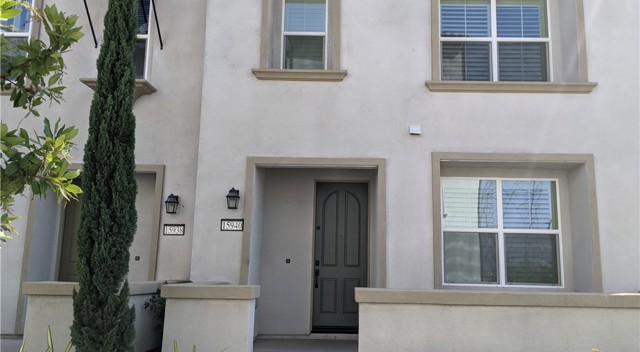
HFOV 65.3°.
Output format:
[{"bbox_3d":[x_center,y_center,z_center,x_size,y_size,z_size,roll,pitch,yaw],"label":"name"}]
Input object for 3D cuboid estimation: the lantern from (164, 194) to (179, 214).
[{"bbox_3d":[-2.359,0.445,7.940,0.175,0.305,0.210,1,-9,1],"label":"lantern"}]

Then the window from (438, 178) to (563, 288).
[{"bbox_3d":[2.842,0.881,7.833,1.856,1.690,0.100,1,-9,1],"label":"window"}]

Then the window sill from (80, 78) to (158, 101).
[{"bbox_3d":[-3.240,-1.359,8.079,1.030,0.255,0.540,1,-9,1],"label":"window sill"}]

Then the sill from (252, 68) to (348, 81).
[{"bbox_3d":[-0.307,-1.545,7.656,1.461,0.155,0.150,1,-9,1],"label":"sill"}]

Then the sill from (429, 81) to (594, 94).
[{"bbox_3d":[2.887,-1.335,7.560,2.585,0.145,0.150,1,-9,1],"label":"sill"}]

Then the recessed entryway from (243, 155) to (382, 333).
[{"bbox_3d":[-0.073,1.157,7.742,2.083,2.715,1.010,1,-9,1],"label":"recessed entryway"}]

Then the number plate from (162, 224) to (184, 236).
[{"bbox_3d":[-2.328,0.863,7.969,0.332,0.180,0.030,1,-9,1],"label":"number plate"}]

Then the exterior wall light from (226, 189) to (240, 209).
[{"bbox_3d":[-1.262,0.334,7.303,0.175,0.305,0.210,1,-9,1],"label":"exterior wall light"}]

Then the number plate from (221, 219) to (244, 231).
[{"bbox_3d":[-1.286,0.726,7.338,0.331,0.180,0.030,1,-9,1],"label":"number plate"}]

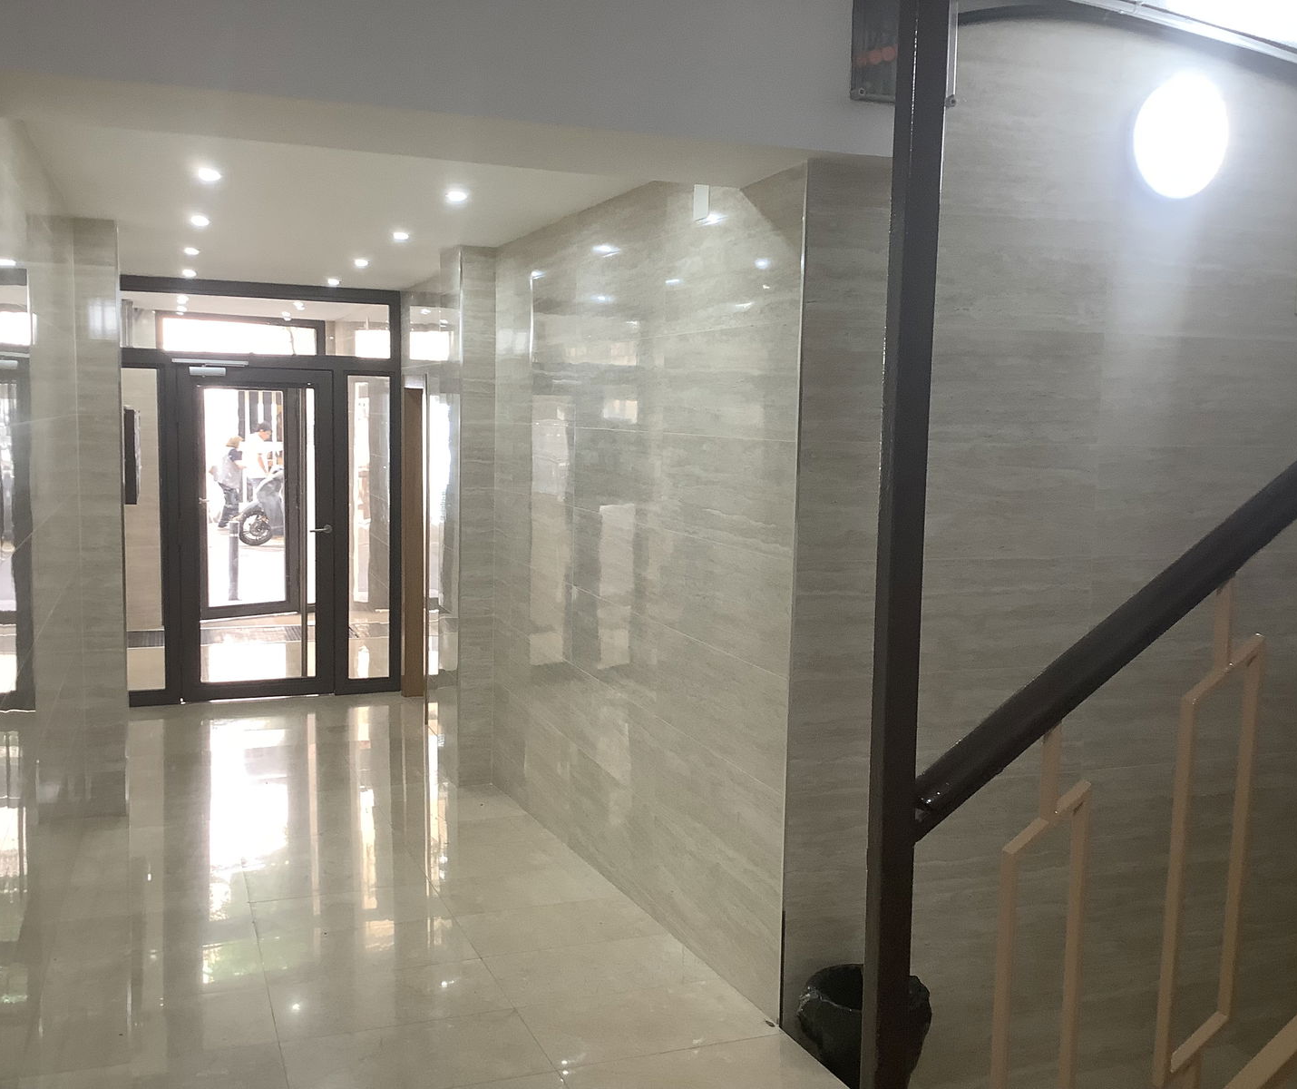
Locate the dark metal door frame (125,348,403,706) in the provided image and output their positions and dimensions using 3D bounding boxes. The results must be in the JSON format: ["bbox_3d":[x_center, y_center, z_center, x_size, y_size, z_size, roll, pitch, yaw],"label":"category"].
[{"bbox_3d":[-2.446,-0.107,8.231,1.741,2.189,0.110,-1,6,-21],"label":"dark metal door frame"}]

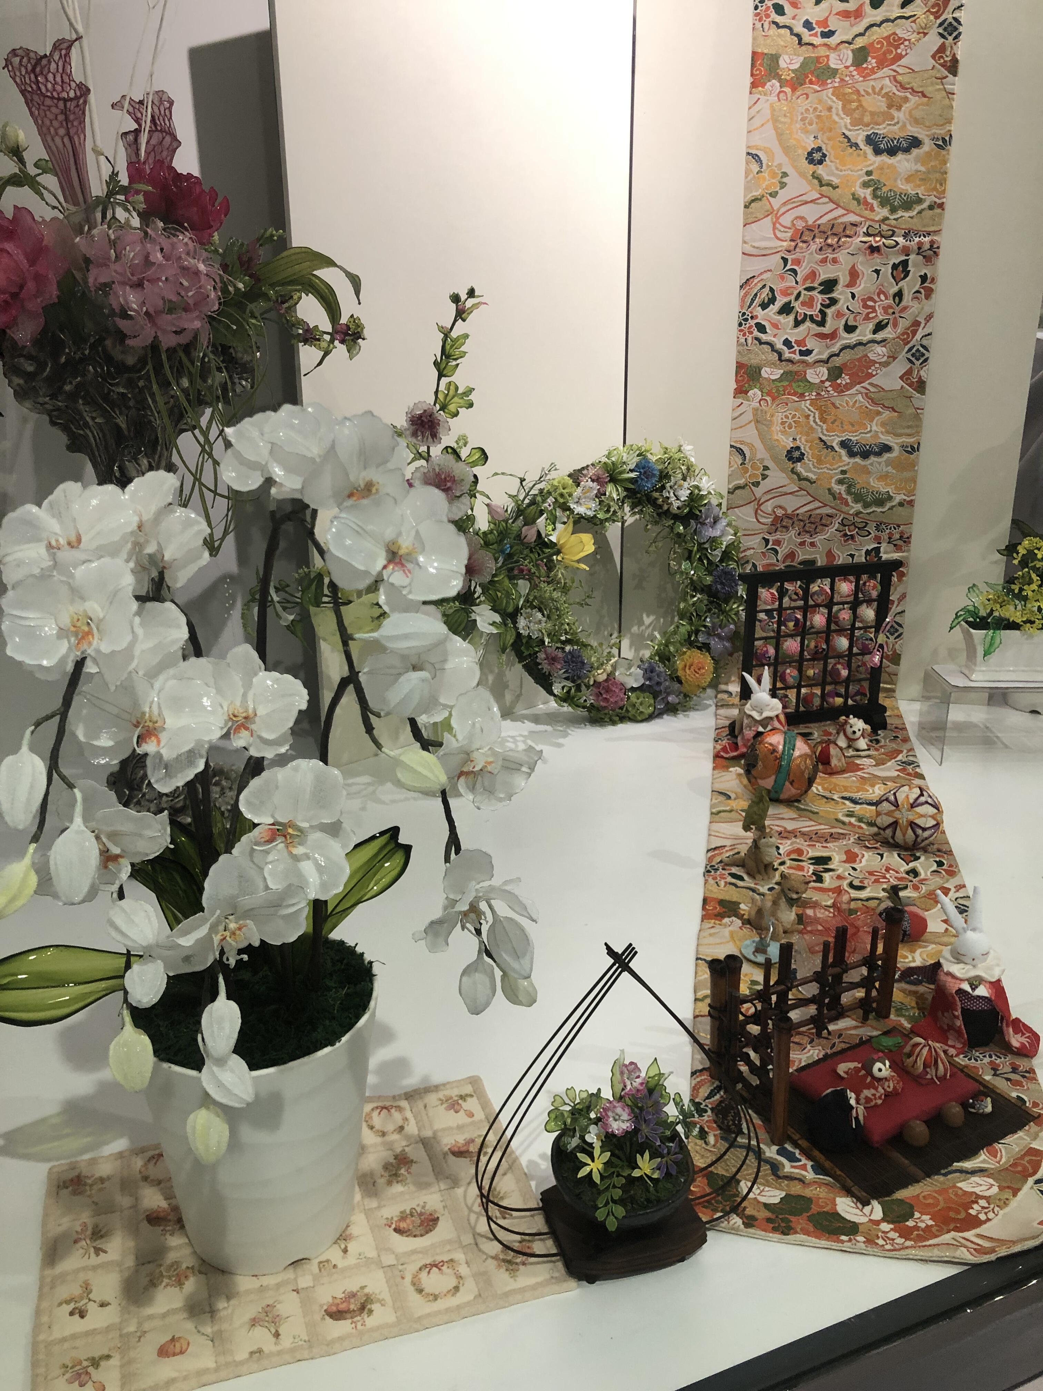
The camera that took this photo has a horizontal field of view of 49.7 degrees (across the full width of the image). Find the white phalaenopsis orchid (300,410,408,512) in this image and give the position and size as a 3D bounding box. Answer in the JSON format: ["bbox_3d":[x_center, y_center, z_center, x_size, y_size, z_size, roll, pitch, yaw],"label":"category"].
[{"bbox_3d":[-0.098,-0.137,0.660,0.068,0.068,0.050,-6,19,-16],"label":"white phalaenopsis orchid"}]

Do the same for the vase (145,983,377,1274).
[{"bbox_3d":[-0.196,0.311,0.864,0.181,0.198,0.181,-1,21,0],"label":"vase"}]

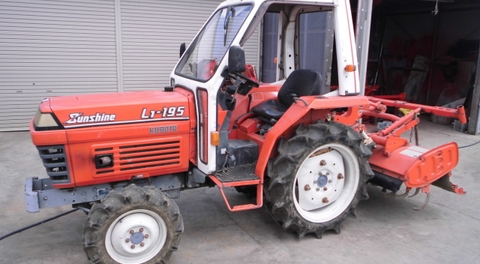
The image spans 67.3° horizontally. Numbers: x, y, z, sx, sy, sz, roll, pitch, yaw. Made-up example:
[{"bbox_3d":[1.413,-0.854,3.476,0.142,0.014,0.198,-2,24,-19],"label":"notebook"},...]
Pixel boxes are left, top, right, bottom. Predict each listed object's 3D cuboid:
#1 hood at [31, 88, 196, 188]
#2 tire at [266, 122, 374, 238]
[{"bbox_3d":[-0.861,0.000,2.510,1.019,0.568,0.421,-4,16,-26],"label":"hood"},{"bbox_3d":[0.647,0.380,2.869,0.936,0.936,0.211,-4,16,-26],"label":"tire"}]

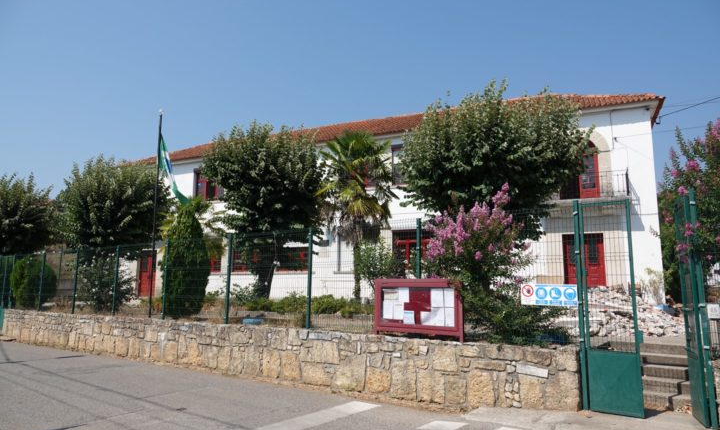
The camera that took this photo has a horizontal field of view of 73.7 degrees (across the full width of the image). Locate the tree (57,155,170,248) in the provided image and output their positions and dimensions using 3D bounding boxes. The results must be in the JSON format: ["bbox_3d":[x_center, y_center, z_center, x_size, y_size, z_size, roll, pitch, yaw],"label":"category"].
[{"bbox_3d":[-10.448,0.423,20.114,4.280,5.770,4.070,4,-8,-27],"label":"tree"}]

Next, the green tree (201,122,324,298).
[{"bbox_3d":[-3.263,-0.011,15.837,4.060,6.160,3.850,2,-8,-12],"label":"green tree"}]

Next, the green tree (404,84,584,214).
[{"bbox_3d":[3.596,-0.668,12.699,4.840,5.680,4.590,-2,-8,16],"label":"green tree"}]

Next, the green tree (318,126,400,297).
[{"bbox_3d":[-0.089,0.162,15.916,2.750,5.850,2.620,0,-8,0],"label":"green tree"}]

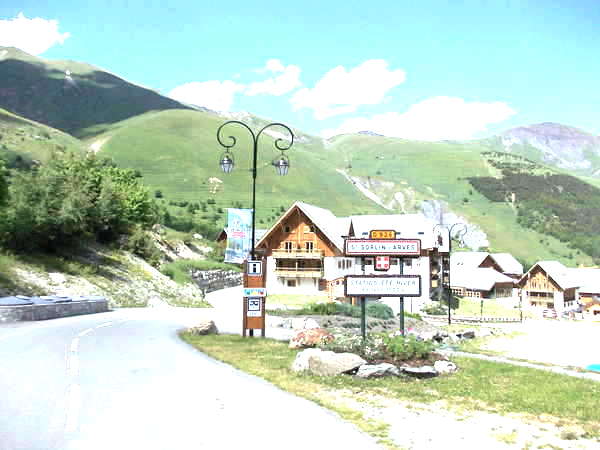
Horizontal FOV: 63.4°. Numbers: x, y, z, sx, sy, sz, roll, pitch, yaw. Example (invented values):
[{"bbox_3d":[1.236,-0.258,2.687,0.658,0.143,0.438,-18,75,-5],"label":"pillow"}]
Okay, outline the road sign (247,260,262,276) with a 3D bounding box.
[{"bbox_3d":[-1.068,1.047,11.600,0.365,0.360,0.040,1,-5,0],"label":"road sign"}]

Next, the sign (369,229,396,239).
[{"bbox_3d":[1.903,0.213,11.100,0.580,0.210,0.050,0,-5,3],"label":"sign"}]

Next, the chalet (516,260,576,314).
[{"bbox_3d":[48.074,12.115,93.704,8.200,9.500,11.500,-4,-7,40],"label":"chalet"}]

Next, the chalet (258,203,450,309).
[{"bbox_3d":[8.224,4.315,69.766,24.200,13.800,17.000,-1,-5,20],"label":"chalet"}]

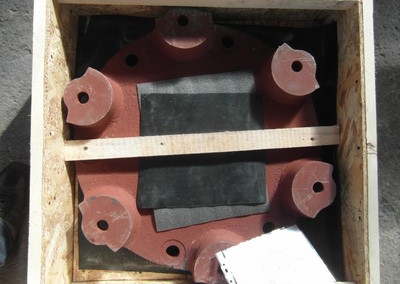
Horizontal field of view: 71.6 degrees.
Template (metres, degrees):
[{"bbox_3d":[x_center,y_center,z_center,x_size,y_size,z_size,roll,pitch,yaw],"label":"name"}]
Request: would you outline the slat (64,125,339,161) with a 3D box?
[{"bbox_3d":[0.012,0.004,0.802,0.783,0.024,0.056,-3,88,-2],"label":"slat"}]

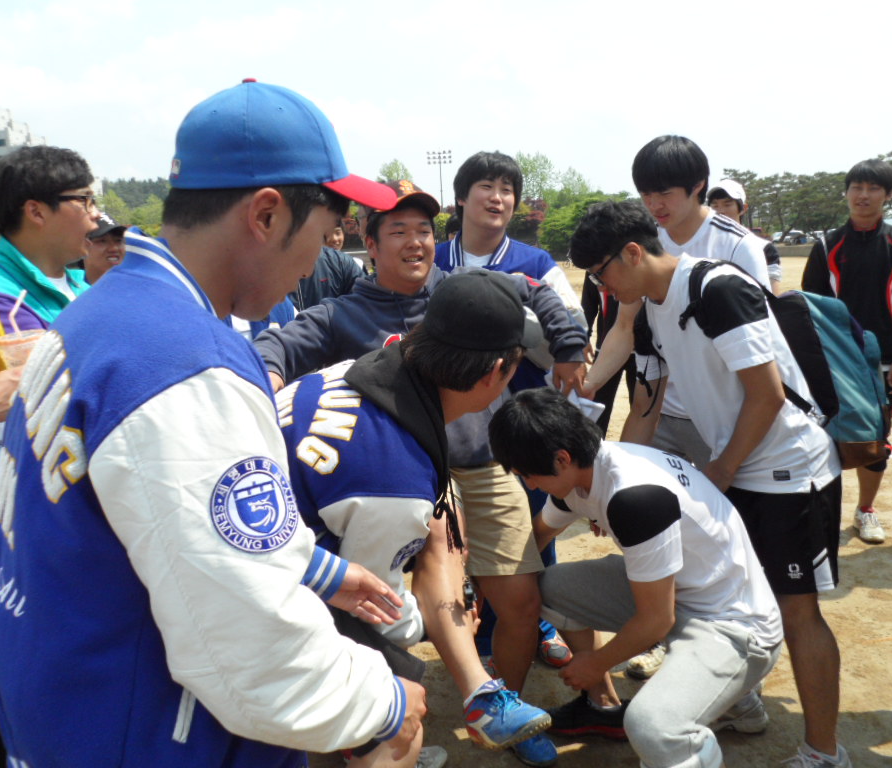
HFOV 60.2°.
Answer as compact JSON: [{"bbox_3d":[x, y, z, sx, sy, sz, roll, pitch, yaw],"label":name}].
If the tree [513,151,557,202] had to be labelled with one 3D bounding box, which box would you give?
[{"bbox_3d":[6.670,-14.550,60.000,4.000,7.300,4.000,-2,11,0],"label":"tree"}]

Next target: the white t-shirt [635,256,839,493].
[{"bbox_3d":[0.715,-0.026,1.880,0.310,0.600,0.460,-31,15,-6],"label":"white t-shirt"}]

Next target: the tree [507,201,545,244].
[{"bbox_3d":[4.675,-9.747,47.000,2.900,3.100,2.800,-2,11,0],"label":"tree"}]

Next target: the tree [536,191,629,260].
[{"bbox_3d":[7.744,-8.806,43.000,5.200,3.900,4.800,-2,11,0],"label":"tree"}]

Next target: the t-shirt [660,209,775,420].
[{"bbox_3d":[0.738,-0.197,2.180,0.480,0.620,0.300,8,29,40],"label":"t-shirt"}]

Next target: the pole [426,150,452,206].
[{"bbox_3d":[-0.614,-25.189,105.000,3.400,13.500,0.900,-2,11,0],"label":"pole"}]

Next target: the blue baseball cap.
[{"bbox_3d":[-0.198,-0.285,0.920,0.270,0.150,0.180,-8,12,-29],"label":"blue baseball cap"}]

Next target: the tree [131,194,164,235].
[{"bbox_3d":[-17.853,-9.600,46.000,3.000,3.800,3.000,-2,11,0],"label":"tree"}]

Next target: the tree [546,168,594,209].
[{"bbox_3d":[9.079,-13.155,57.000,3.800,5.800,3.800,-2,11,0],"label":"tree"}]

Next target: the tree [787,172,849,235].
[{"bbox_3d":[24.022,-11.540,50.000,4.500,4.600,4.300,-2,11,0],"label":"tree"}]

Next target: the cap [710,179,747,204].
[{"bbox_3d":[1.404,-0.961,3.850,0.180,0.145,0.265,5,15,30],"label":"cap"}]

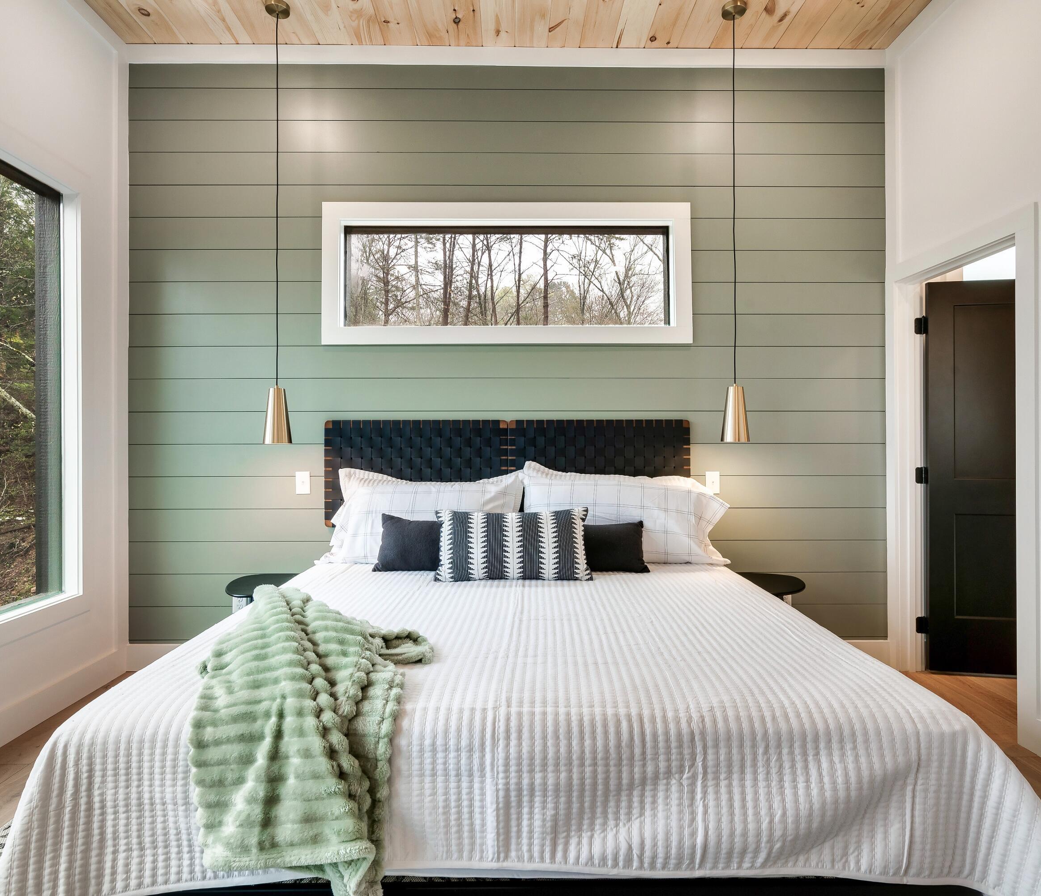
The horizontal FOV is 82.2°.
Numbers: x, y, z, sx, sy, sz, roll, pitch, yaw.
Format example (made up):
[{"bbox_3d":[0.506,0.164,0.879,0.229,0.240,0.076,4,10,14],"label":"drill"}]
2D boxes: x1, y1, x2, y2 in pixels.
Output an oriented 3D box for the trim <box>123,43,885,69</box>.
[{"bbox_3d":[-0.076,-2.087,3.185,4.050,0.105,0.030,0,0,-1],"label":"trim"}]

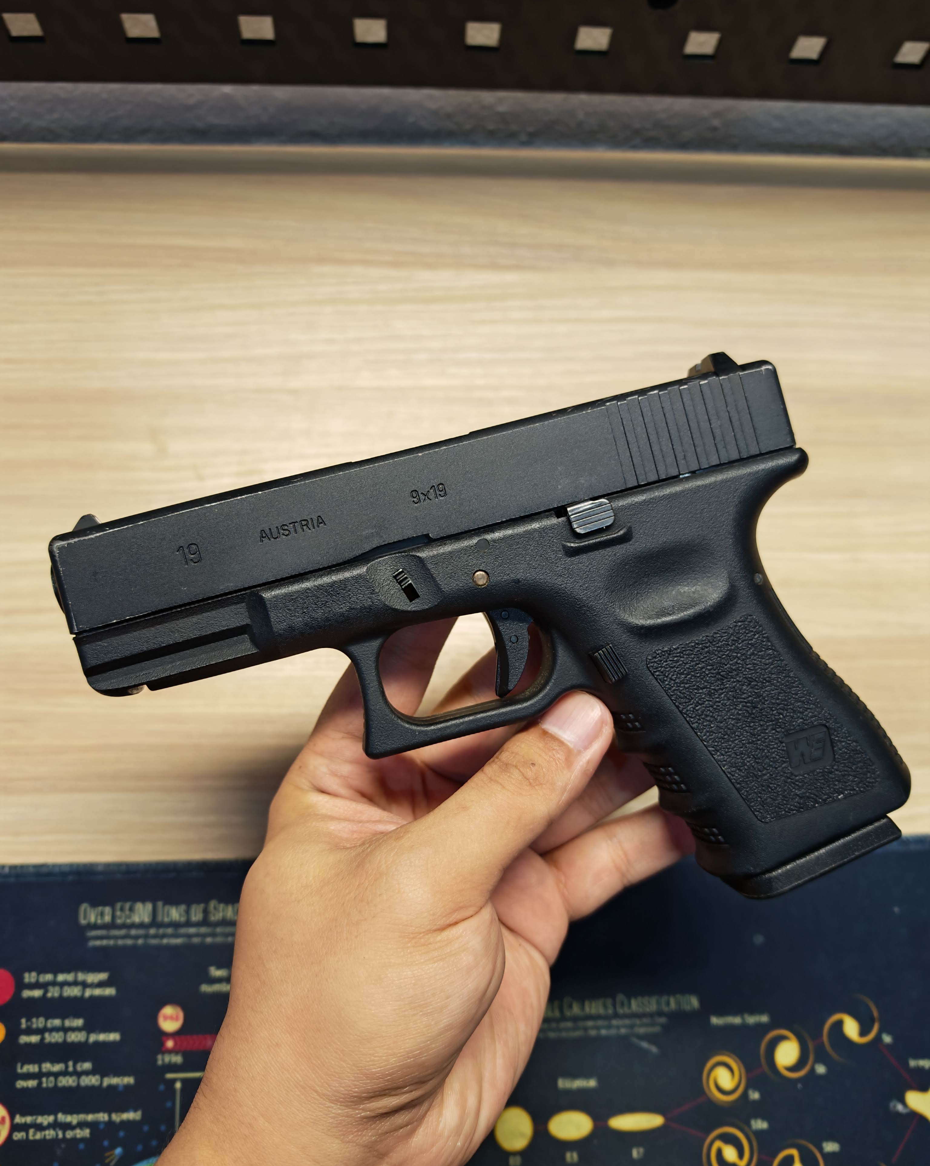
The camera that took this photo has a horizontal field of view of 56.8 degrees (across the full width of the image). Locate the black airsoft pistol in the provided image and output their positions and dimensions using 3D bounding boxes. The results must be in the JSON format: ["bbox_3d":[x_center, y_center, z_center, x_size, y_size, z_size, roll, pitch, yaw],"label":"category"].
[{"bbox_3d":[0.008,0.025,0.211,0.186,0.031,0.131,-15,90,-5],"label":"black airsoft pistol"}]

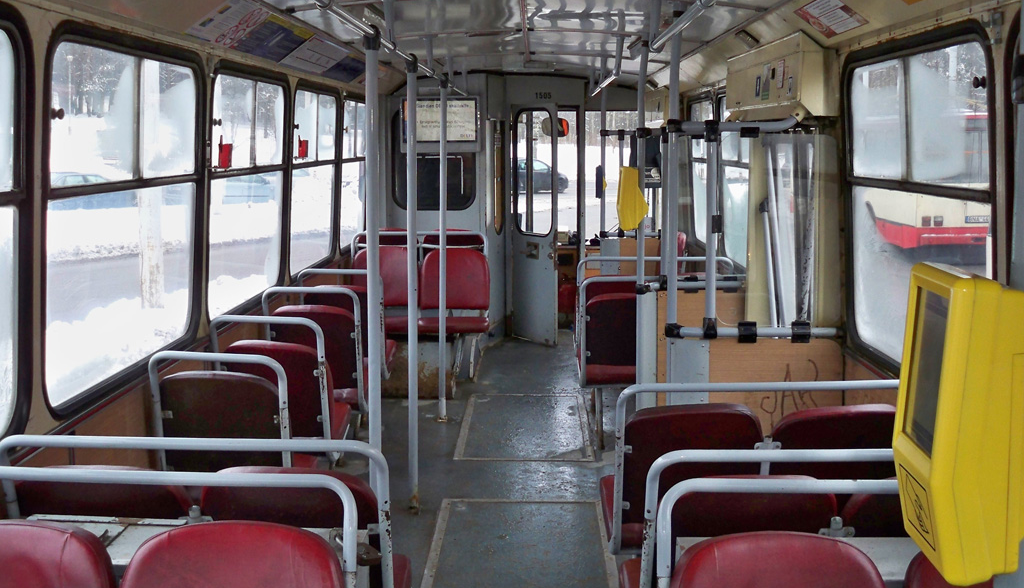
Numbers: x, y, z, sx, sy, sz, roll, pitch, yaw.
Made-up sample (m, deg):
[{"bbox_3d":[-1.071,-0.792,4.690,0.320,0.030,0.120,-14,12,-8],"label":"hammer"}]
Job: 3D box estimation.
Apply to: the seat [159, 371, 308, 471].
[{"bbox_3d":[-0.899,0.452,3.500,0.420,0.480,0.470,0,9,1],"label":"seat"}]

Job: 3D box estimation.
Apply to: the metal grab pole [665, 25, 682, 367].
[{"bbox_3d":[0.573,0.023,3.713,0.040,1.930,0.040,0,9,1],"label":"metal grab pole"}]

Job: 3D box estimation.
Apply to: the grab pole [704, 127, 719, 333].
[{"bbox_3d":[0.758,-0.245,3.940,0.040,0.790,0.040,0,8,1],"label":"grab pole"}]

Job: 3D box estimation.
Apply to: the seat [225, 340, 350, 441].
[{"bbox_3d":[-0.885,0.359,4.149,0.420,0.475,0.470,0,9,1],"label":"seat"}]

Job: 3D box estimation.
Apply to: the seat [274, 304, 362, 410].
[{"bbox_3d":[-0.863,0.256,4.784,0.395,0.475,0.470,0,8,1],"label":"seat"}]

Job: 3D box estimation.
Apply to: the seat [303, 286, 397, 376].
[{"bbox_3d":[-0.848,0.159,5.446,0.400,0.475,0.470,0,8,1],"label":"seat"}]

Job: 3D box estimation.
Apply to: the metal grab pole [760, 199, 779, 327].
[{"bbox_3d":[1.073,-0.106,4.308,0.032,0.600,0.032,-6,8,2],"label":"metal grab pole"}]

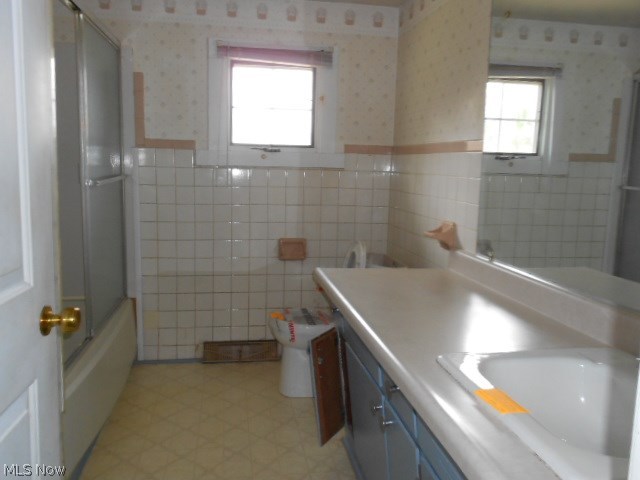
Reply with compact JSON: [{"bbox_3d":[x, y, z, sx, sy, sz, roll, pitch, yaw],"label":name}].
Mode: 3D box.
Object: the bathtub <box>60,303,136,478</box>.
[{"bbox_3d":[-1.351,0.657,2.409,0.744,0.409,1.527,0,8,-10],"label":"bathtub"}]

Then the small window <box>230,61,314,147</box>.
[{"bbox_3d":[-0.280,-0.794,3.178,0.497,0.476,0.069,0,8,-10],"label":"small window"}]

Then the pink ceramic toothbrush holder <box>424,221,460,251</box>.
[{"bbox_3d":[0.536,-0.027,2.450,0.108,0.135,0.148,0,8,-10],"label":"pink ceramic toothbrush holder"}]

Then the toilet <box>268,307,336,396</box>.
[{"bbox_3d":[0.093,0.427,2.980,0.758,0.788,0.414,0,8,-10],"label":"toilet"}]

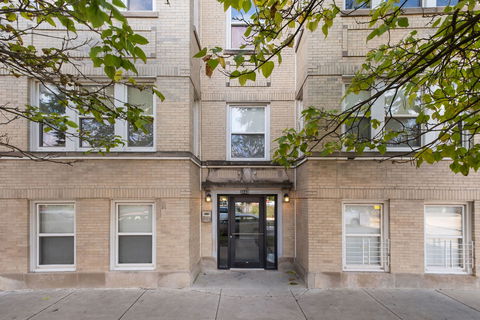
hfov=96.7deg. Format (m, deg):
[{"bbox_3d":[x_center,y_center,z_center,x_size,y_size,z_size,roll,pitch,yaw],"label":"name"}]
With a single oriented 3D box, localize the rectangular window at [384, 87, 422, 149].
[{"bbox_3d":[3.823,-0.969,4.980,0.899,1.448,0.130,0,0,0],"label":"rectangular window"}]

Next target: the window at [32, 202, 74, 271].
[{"bbox_3d":[-4.322,1.781,4.950,1.033,1.613,0.150,0,0,0],"label":"window"}]

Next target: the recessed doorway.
[{"bbox_3d":[0.201,2.059,6.120,1.750,2.166,0.220,0,0,0],"label":"recessed doorway"}]

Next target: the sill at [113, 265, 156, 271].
[{"bbox_3d":[-2.457,2.497,4.920,1.015,0.104,0.150,0,0,0],"label":"sill"}]

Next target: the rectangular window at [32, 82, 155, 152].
[{"bbox_3d":[-3.394,-1.009,4.950,2.889,1.671,0.160,0,0,0],"label":"rectangular window"}]

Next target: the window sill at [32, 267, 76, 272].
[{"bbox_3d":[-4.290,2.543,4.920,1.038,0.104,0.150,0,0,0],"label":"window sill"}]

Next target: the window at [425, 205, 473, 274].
[{"bbox_3d":[4.850,1.833,4.950,1.137,1.648,0.150,0,0,0],"label":"window"}]

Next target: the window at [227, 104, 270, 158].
[{"bbox_3d":[0.243,-0.801,6.100,1.173,1.630,0.150,0,0,0],"label":"window"}]

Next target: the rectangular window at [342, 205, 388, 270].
[{"bbox_3d":[2.912,1.793,4.950,1.068,1.590,0.150,0,0,0],"label":"rectangular window"}]

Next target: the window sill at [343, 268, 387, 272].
[{"bbox_3d":[2.883,2.543,4.920,1.038,0.104,0.150,0,0,0],"label":"window sill"}]

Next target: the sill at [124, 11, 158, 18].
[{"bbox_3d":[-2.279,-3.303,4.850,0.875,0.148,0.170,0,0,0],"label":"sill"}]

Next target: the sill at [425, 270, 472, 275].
[{"bbox_3d":[4.798,2.595,4.920,1.084,0.101,0.150,0,0,0],"label":"sill"}]

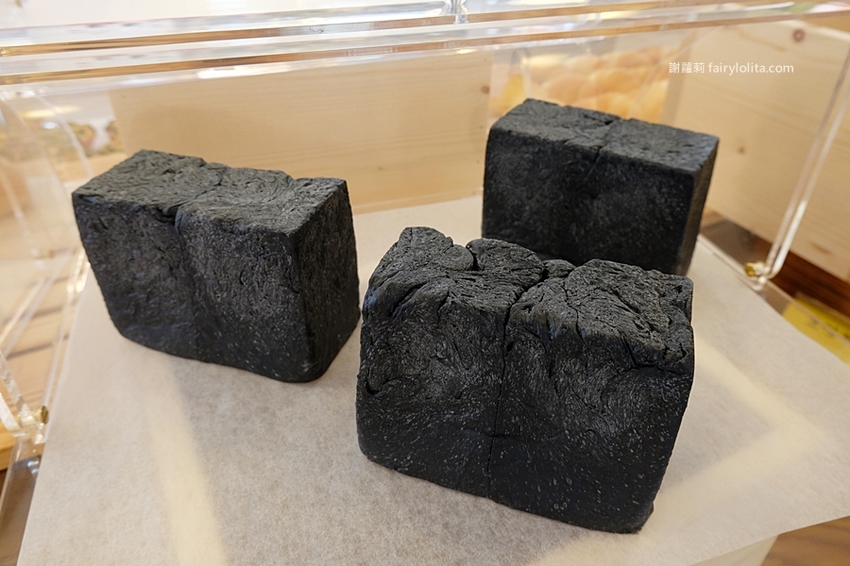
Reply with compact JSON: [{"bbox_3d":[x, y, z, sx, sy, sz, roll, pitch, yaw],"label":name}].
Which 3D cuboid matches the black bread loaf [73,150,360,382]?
[{"bbox_3d":[-0.160,-0.016,0.475,0.188,0.135,0.085,11,36,15],"label":"black bread loaf"}]

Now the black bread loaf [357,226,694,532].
[{"bbox_3d":[0.058,0.056,0.368,0.176,0.136,0.081,10,35,15],"label":"black bread loaf"}]

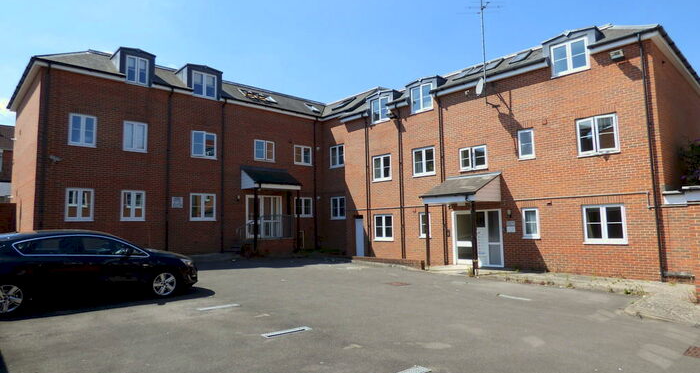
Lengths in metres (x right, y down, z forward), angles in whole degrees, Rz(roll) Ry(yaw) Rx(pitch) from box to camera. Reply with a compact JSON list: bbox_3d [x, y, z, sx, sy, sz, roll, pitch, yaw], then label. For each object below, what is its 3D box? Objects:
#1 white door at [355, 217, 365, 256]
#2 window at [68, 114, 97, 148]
[{"bbox_3d":[0.476,2.441,19.011,0.647,1.872,0.080,-7,-8,44],"label":"white door"},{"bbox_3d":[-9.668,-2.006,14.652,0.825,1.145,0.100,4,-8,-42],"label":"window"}]

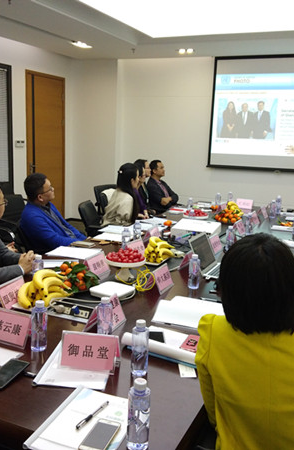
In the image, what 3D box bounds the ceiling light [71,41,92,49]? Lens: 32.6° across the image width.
[{"bbox_3d":[-0.944,-2.617,7.297,0.180,0.070,0.340,7,11,23],"label":"ceiling light"}]

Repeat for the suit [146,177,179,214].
[{"bbox_3d":[0.134,-0.233,5.801,0.400,0.620,0.500,6,11,22],"label":"suit"}]

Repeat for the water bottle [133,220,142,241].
[{"bbox_3d":[-0.067,0.059,3.586,0.056,0.180,0.056,2,10,0],"label":"water bottle"}]

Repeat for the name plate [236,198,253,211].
[{"bbox_3d":[1.119,-0.236,5.727,0.184,0.110,0.087,6,11,22],"label":"name plate"}]

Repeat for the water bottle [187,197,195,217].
[{"bbox_3d":[0.432,-0.173,4.979,0.056,0.180,0.056,2,10,0],"label":"water bottle"}]

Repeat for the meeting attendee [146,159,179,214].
[{"bbox_3d":[0.251,-0.108,5.815,0.700,1.220,0.520,7,11,23],"label":"meeting attendee"}]

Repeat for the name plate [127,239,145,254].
[{"bbox_3d":[-0.081,0.161,3.257,0.087,0.110,0.184,6,11,22],"label":"name plate"}]

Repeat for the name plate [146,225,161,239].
[{"bbox_3d":[0.049,0.070,3.792,0.087,0.110,0.184,6,11,22],"label":"name plate"}]

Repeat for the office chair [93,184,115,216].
[{"bbox_3d":[-0.182,0.084,5.439,0.580,0.980,0.580,6,11,22],"label":"office chair"}]

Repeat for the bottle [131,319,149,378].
[{"bbox_3d":[-0.020,0.387,1.599,0.055,0.177,0.055,2,10,0],"label":"bottle"}]

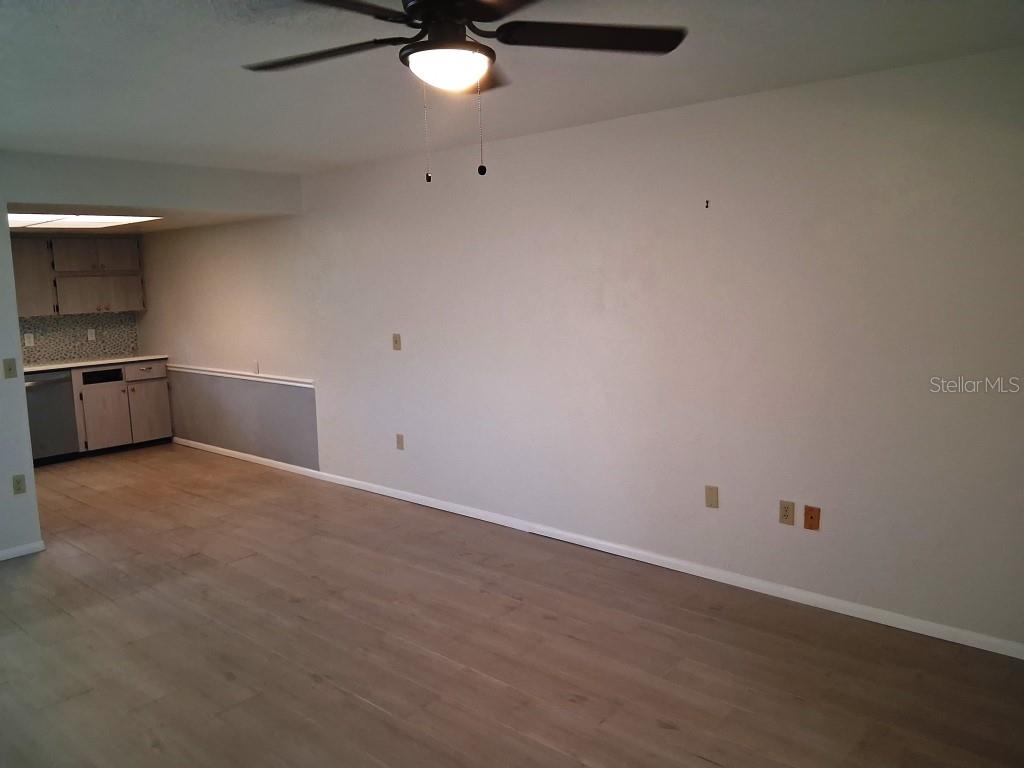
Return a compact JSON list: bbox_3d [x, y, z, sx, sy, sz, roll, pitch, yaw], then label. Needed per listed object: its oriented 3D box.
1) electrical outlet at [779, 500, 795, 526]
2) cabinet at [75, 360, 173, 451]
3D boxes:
[{"bbox_3d":[1.340,0.630,3.747,0.071,0.115,0.012,5,10,40],"label":"electrical outlet"},{"bbox_3d":[-4.017,0.190,7.724,0.620,0.820,0.903,5,10,40],"label":"cabinet"}]

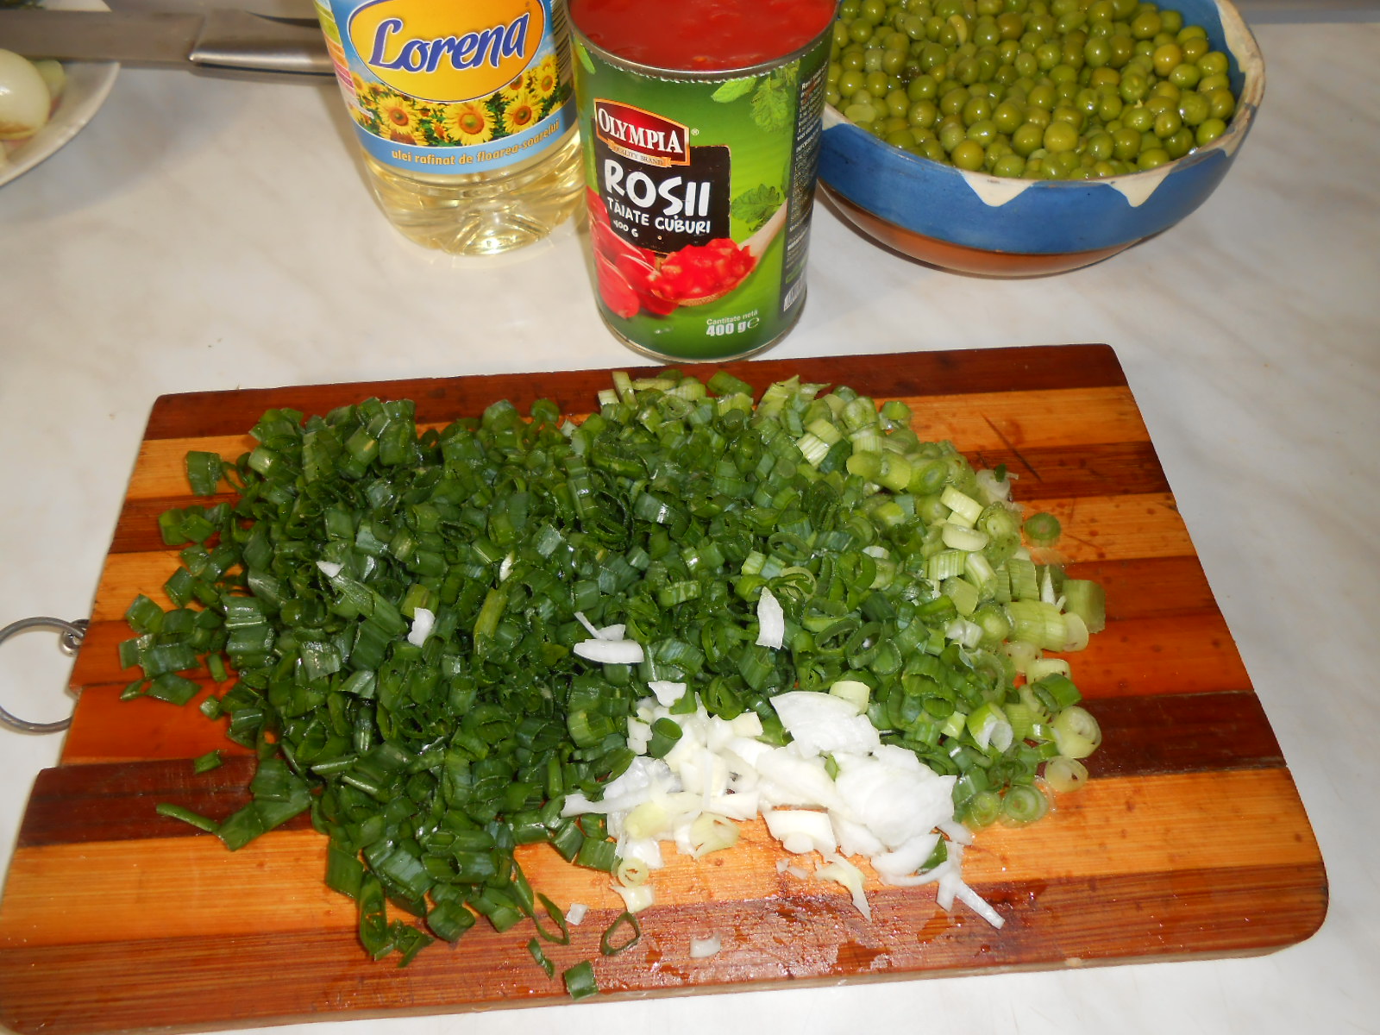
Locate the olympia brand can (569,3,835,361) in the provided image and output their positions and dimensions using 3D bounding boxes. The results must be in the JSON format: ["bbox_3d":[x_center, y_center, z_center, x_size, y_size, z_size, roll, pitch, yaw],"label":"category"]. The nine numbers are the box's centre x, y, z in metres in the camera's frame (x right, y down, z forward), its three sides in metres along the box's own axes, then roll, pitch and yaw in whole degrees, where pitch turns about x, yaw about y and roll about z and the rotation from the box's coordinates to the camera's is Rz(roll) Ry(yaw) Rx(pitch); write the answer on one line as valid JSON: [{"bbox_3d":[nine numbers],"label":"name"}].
[{"bbox_3d":[0.003,-0.111,0.326,0.074,0.110,0.074,0,56,1],"label":"olympia brand can"}]

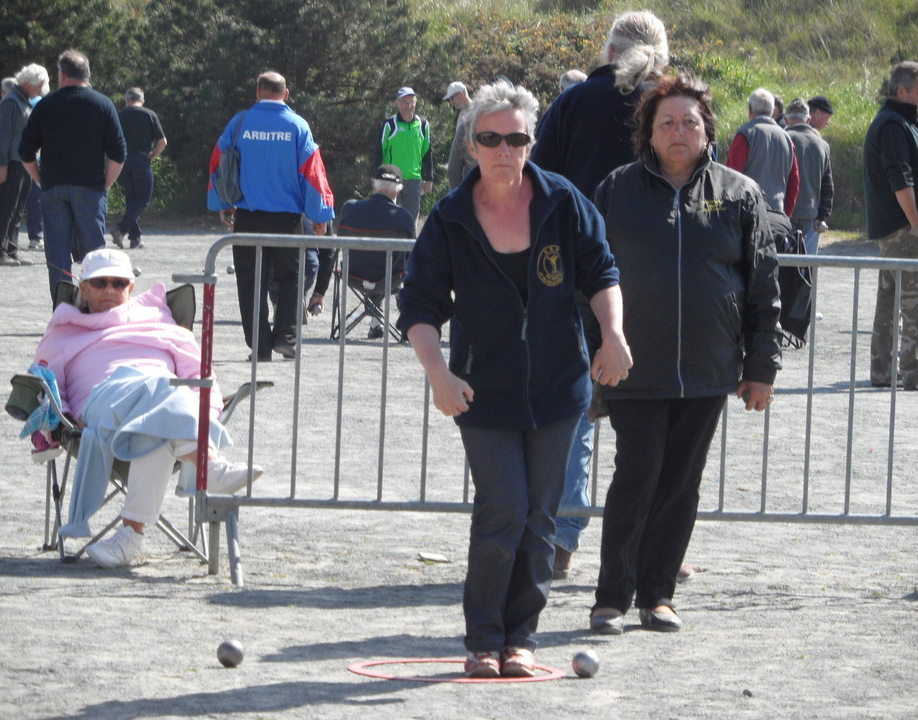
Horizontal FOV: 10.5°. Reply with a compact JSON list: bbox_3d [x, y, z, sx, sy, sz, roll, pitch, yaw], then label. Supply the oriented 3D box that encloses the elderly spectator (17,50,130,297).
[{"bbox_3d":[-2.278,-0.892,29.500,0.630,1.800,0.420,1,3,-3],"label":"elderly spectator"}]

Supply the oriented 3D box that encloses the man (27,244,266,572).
[{"bbox_3d":[-1.030,0.153,16.450,0.720,1.020,0.880,1,3,-6],"label":"man"}]

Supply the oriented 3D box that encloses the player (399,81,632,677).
[{"bbox_3d":[0.152,0.040,13.400,0.630,1.590,0.450,1,3,-2],"label":"player"}]

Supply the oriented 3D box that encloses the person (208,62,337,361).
[{"bbox_3d":[-1.137,-0.871,30.100,0.740,1.750,0.500,1,3,3],"label":"person"}]

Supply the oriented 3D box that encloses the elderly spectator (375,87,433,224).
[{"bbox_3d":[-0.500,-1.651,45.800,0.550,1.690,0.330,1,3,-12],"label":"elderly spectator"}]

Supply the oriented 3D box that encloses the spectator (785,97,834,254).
[{"bbox_3d":[2.662,-1.192,38.800,0.560,1.660,0.360,2,3,3],"label":"spectator"}]

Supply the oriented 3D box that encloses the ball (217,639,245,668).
[{"bbox_3d":[-0.613,0.791,13.420,0.072,0.072,0.072,1,3,0],"label":"ball"}]

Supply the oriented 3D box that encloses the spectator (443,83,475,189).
[{"bbox_3d":[0.038,-1.492,42.500,0.420,1.730,0.500,1,3,-6],"label":"spectator"}]

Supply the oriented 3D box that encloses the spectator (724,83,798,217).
[{"bbox_3d":[2.189,-1.098,36.000,0.550,1.720,0.360,1,3,-21],"label":"spectator"}]

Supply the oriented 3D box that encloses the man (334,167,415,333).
[{"bbox_3d":[-0.560,-0.741,33.500,0.540,1.190,0.770,2,3,9],"label":"man"}]

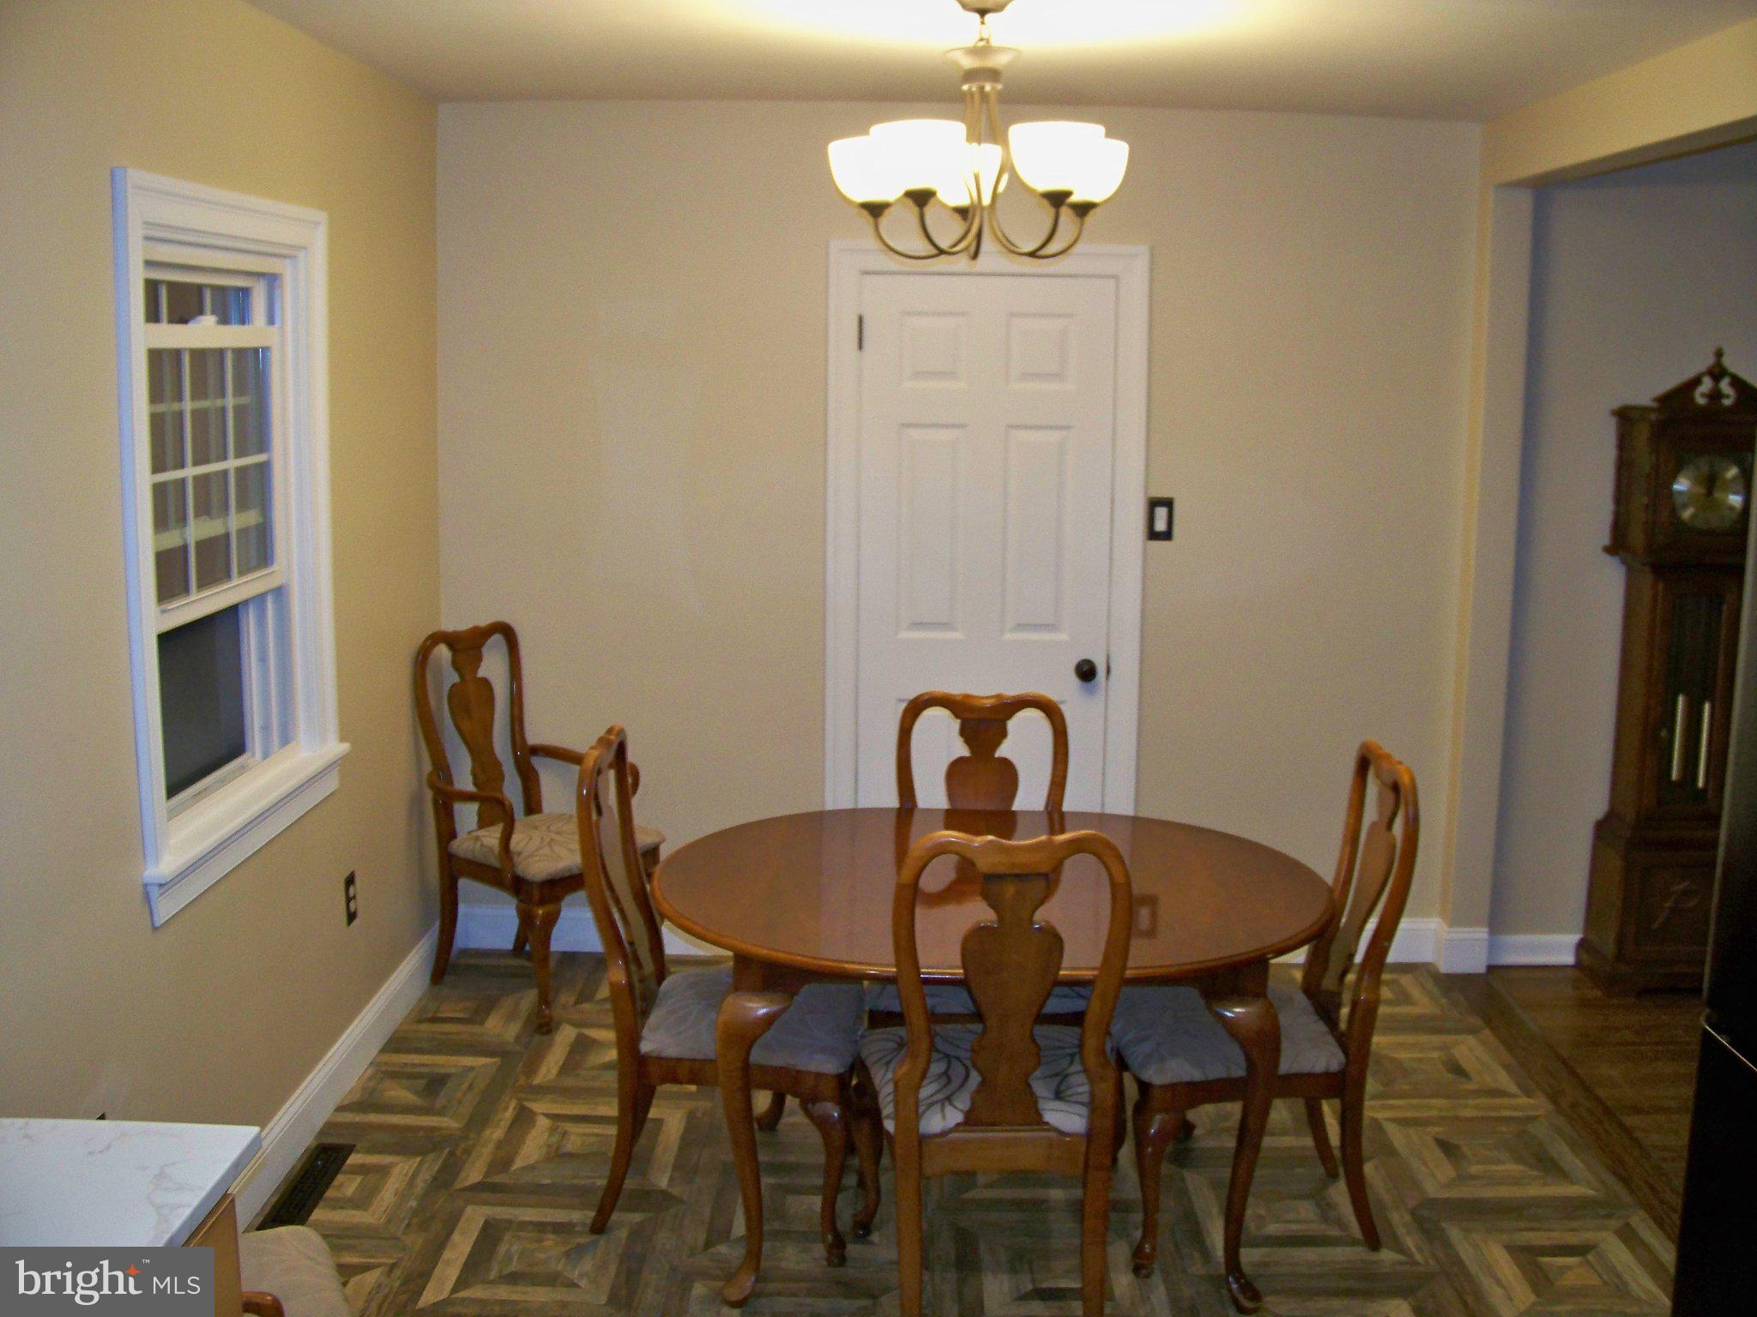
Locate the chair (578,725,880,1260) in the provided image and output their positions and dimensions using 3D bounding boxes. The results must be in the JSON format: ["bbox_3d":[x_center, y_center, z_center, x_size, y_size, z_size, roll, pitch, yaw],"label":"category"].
[{"bbox_3d":[-0.291,0.648,3.375,0.572,1.007,0.528,1,10,1],"label":"chair"}]

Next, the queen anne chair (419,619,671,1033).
[{"bbox_3d":[-0.932,0.427,4.564,0.577,1.012,0.567,7,12,32],"label":"queen anne chair"}]

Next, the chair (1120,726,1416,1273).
[{"bbox_3d":[0.748,0.664,3.320,0.567,1.007,0.528,1,10,1],"label":"chair"}]

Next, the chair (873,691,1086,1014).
[{"bbox_3d":[0.225,0.601,3.691,0.518,1.007,0.567,1,10,1],"label":"chair"}]

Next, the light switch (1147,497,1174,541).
[{"bbox_3d":[0.789,-0.387,4.673,0.076,0.124,0.012,1,10,1],"label":"light switch"}]

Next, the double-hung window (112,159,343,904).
[{"bbox_3d":[-1.234,-0.251,3.249,0.127,1.281,1.046,1,10,1],"label":"double-hung window"}]

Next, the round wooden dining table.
[{"bbox_3d":[0.212,0.787,3.355,1.310,0.745,1.056,1,10,1],"label":"round wooden dining table"}]

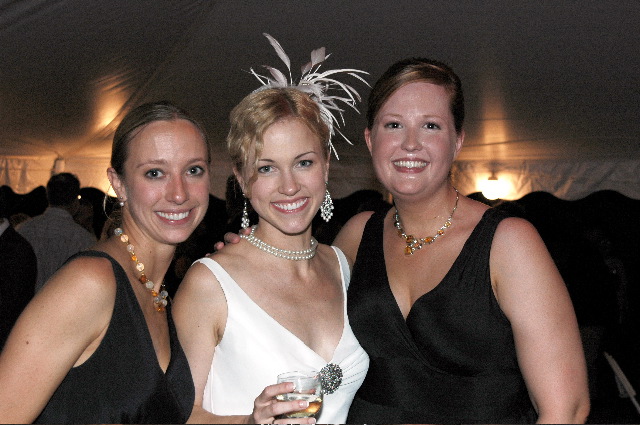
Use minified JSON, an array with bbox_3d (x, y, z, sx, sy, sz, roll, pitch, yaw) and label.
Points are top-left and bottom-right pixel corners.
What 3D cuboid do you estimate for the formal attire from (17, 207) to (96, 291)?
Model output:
[{"bbox_3d":[-1.429,0.330,5.800,0.520,0.720,0.280,0,1,6],"label":"formal attire"}]

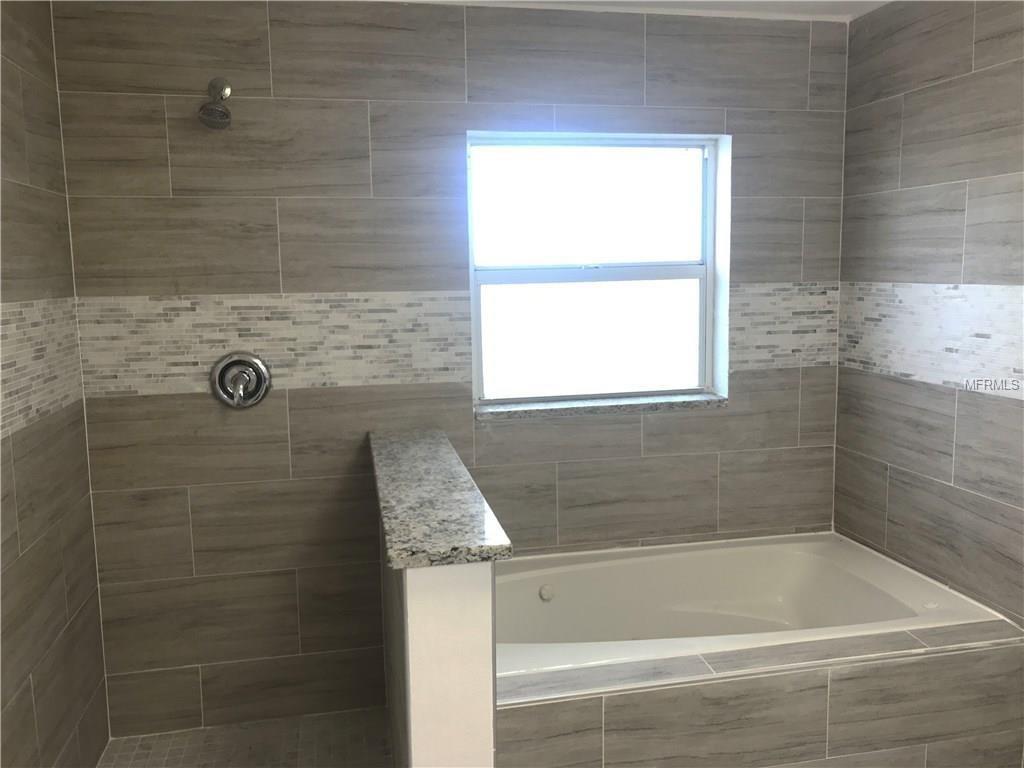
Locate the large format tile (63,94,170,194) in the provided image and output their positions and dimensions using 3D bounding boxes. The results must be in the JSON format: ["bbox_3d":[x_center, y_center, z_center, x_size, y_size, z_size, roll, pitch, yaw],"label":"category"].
[{"bbox_3d":[-1.206,-0.726,2.526,0.297,0.302,0.010,-2,8,-11],"label":"large format tile"}]

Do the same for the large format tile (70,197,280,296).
[{"bbox_3d":[-1.048,-0.430,2.597,0.610,0.302,0.010,-2,8,-11],"label":"large format tile"}]

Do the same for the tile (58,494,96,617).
[{"bbox_3d":[-1.295,0.510,2.476,0.012,0.299,0.301,-2,8,-12],"label":"tile"}]

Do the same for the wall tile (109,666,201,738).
[{"bbox_3d":[-1.182,1.055,2.756,0.285,0.222,0.010,-2,8,-11],"label":"wall tile"}]

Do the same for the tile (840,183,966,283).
[{"bbox_3d":[1.272,-0.485,2.731,0.012,0.296,0.609,-2,8,-12],"label":"tile"}]

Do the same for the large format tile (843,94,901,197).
[{"bbox_3d":[1.246,-0.810,2.861,0.010,0.302,0.308,-3,8,-12],"label":"large format tile"}]

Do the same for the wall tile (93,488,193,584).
[{"bbox_3d":[-1.179,0.485,2.659,0.287,0.299,0.012,-2,8,-12],"label":"wall tile"}]

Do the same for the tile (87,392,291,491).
[{"bbox_3d":[-1.036,0.181,2.676,0.614,0.302,0.010,-2,8,-11],"label":"tile"}]

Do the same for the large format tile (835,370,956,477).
[{"bbox_3d":[1.282,0.121,2.809,0.012,0.298,0.609,-2,8,-12],"label":"large format tile"}]

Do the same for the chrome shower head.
[{"bbox_3d":[-0.873,-0.837,2.447,0.092,0.171,0.164,-2,7,-11],"label":"chrome shower head"}]

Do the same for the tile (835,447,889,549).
[{"bbox_3d":[1.245,0.396,2.961,0.010,0.295,0.309,-2,7,-11],"label":"tile"}]

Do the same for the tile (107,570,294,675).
[{"bbox_3d":[-1.017,0.779,2.730,0.609,0.301,0.012,-2,8,-12],"label":"tile"}]

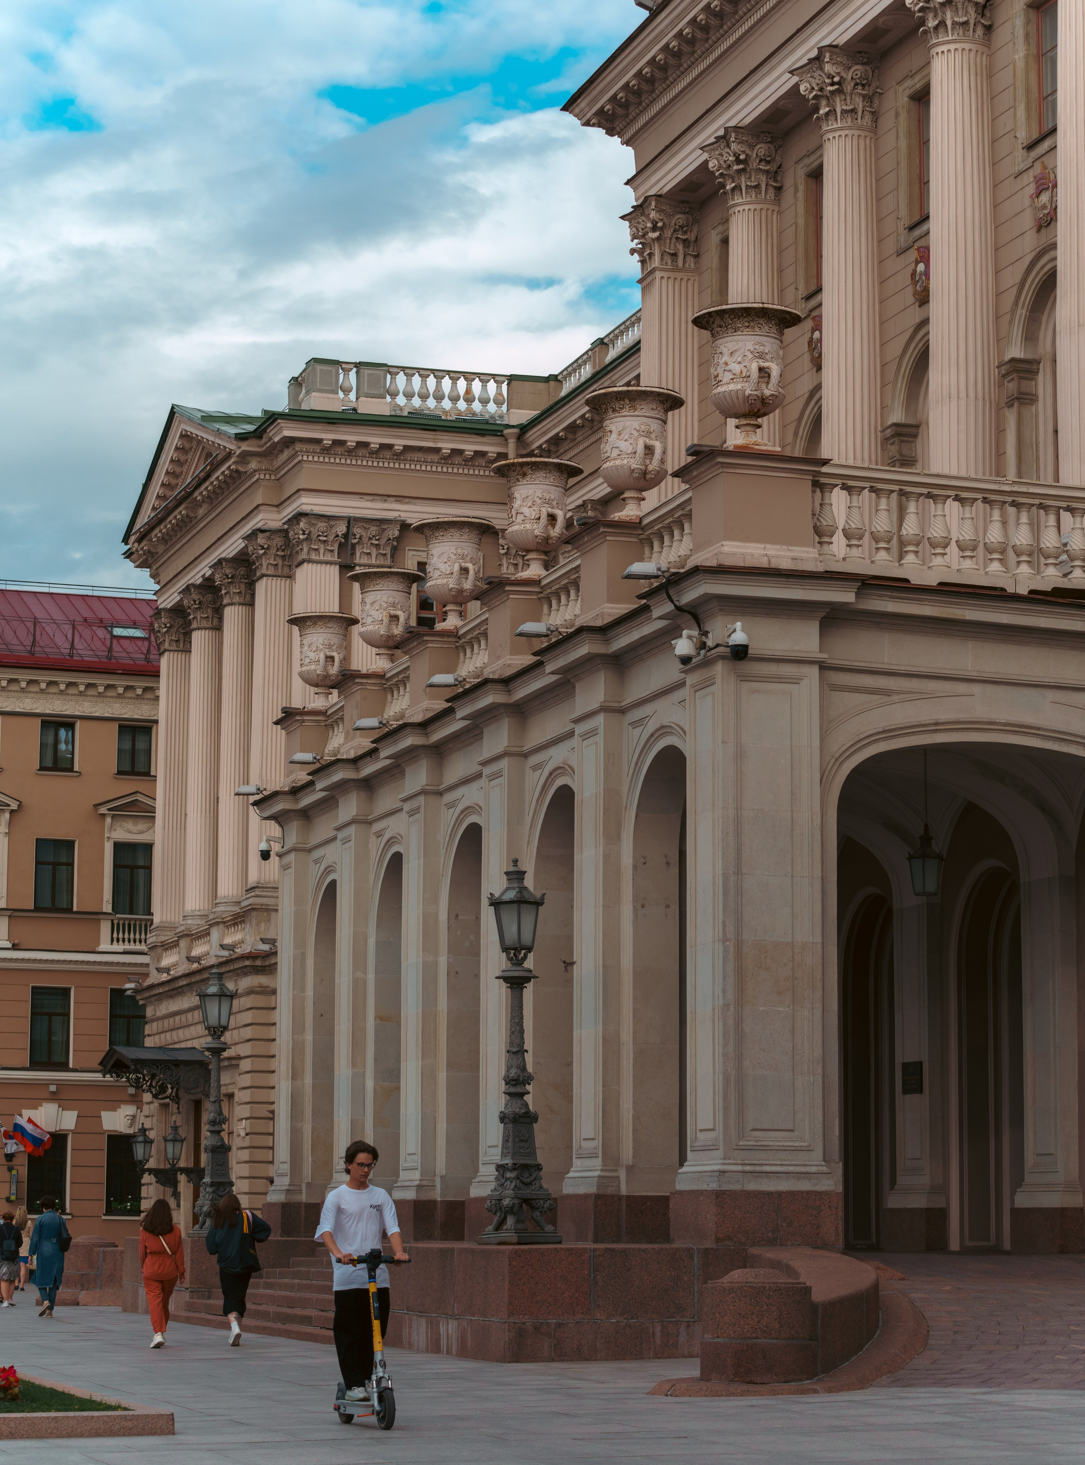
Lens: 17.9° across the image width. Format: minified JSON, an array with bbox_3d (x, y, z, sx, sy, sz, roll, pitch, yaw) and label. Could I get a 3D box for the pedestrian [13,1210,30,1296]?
[{"bbox_3d":[-10.454,10.363,69.000,0.480,1.670,0.420,2,-8,-12],"label":"pedestrian"}]

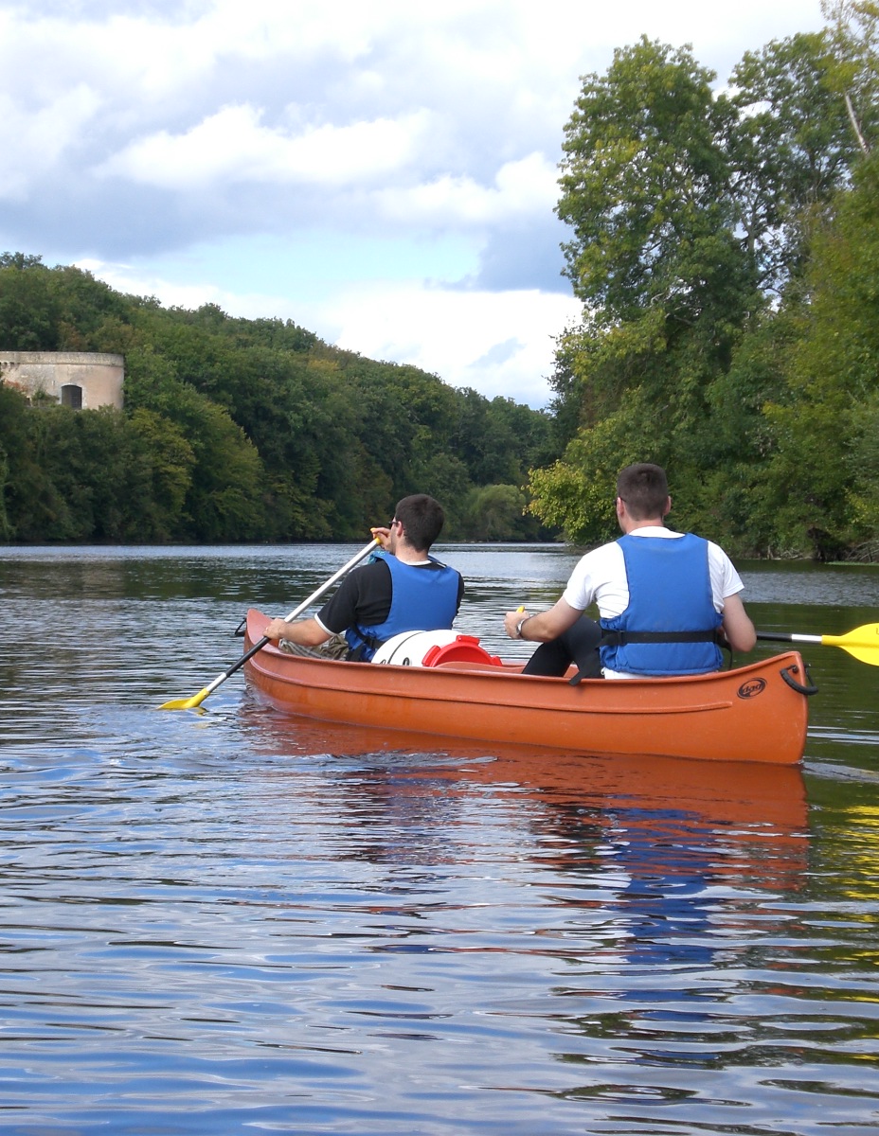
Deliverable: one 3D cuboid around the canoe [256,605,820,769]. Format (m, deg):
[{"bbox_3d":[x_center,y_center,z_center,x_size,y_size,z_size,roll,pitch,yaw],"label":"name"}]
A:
[{"bbox_3d":[0.140,0.470,12.300,0.880,0.500,4.750,0,1,-25],"label":"canoe"}]

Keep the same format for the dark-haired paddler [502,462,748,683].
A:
[{"bbox_3d":[0.610,0.145,11.400,0.680,1.000,1.000,0,1,-21],"label":"dark-haired paddler"}]

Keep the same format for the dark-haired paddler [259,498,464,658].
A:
[{"bbox_3d":[-0.360,0.175,13.200,0.630,0.950,1.000,0,1,-27],"label":"dark-haired paddler"}]

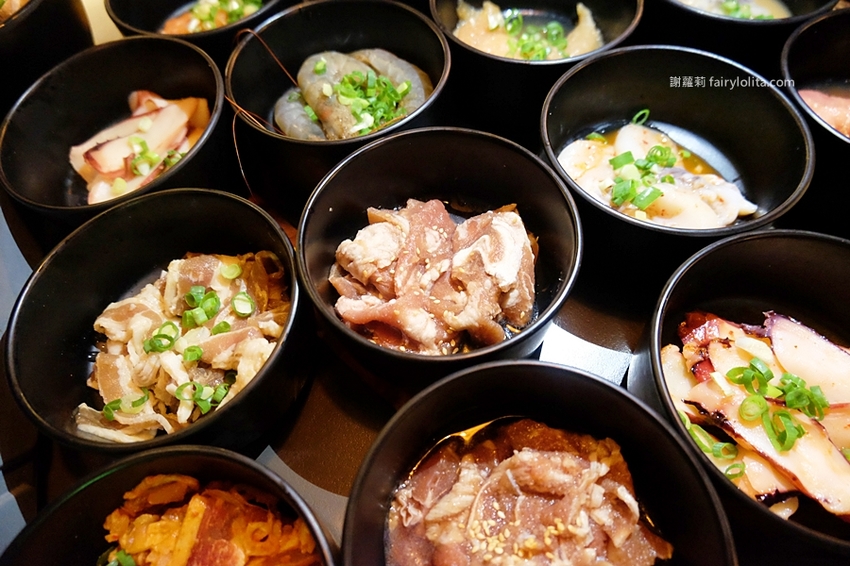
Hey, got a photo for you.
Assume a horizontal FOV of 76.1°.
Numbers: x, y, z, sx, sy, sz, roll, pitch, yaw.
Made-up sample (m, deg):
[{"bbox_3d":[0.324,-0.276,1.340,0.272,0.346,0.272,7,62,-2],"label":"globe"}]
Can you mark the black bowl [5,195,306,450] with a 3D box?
[{"bbox_3d":[-0.120,0.022,0.270,0.130,0.059,0.130,-1,61,3],"label":"black bowl"}]

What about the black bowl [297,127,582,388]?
[{"bbox_3d":[0.009,-0.010,0.277,0.130,0.059,0.130,0,61,3],"label":"black bowl"}]

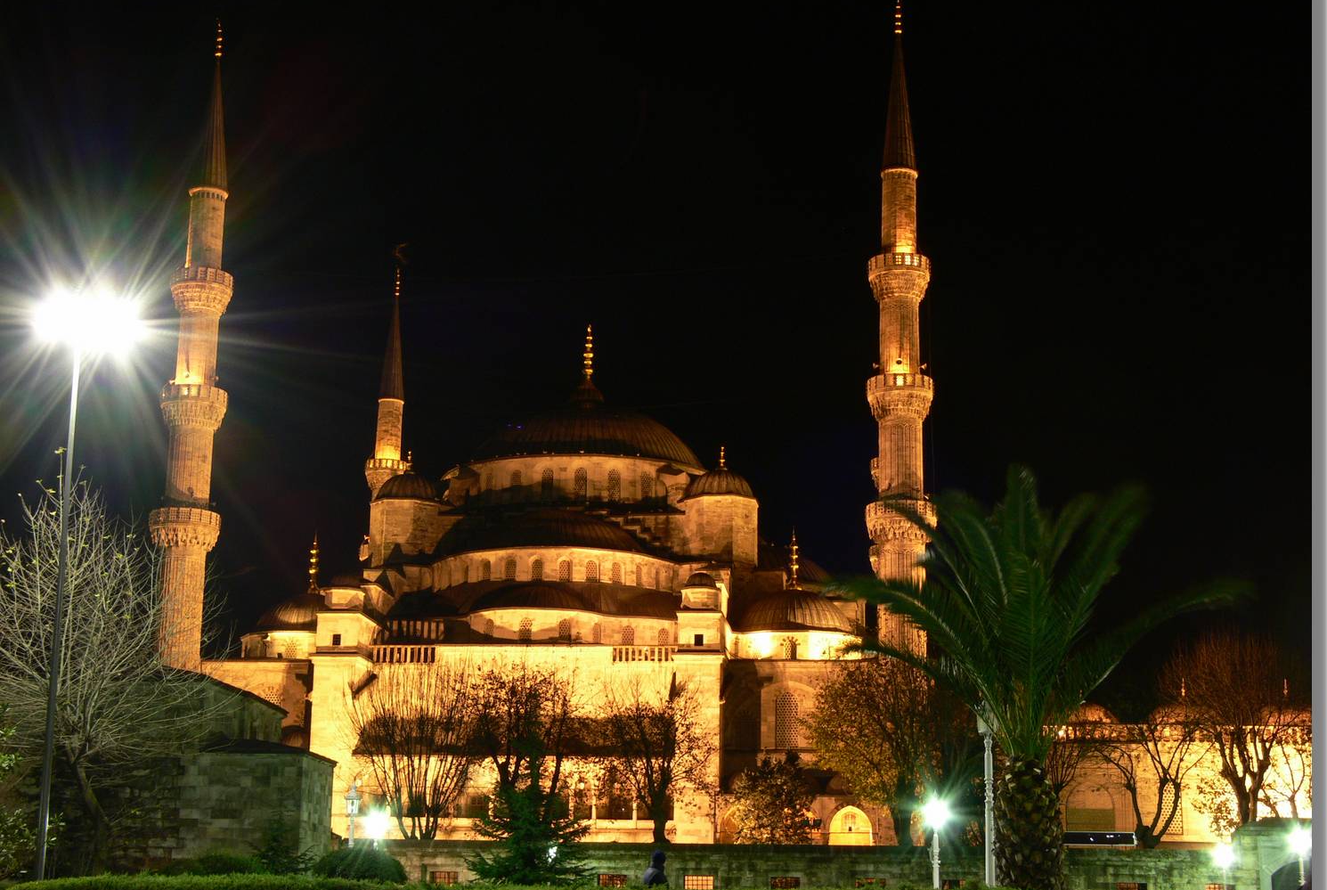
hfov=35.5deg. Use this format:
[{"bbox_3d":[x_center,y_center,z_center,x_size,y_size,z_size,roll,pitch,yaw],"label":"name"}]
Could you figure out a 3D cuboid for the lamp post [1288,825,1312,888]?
[{"bbox_3d":[21.180,14.640,68.567,0.450,4.105,0.450,1,-14,0],"label":"lamp post"}]

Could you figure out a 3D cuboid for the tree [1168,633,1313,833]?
[{"bbox_3d":[30.977,16.711,111.367,7.900,13.400,7.900,1,-14,0],"label":"tree"}]

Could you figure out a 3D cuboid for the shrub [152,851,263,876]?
[{"bbox_3d":[-9.066,8.820,41.054,2.200,1.500,1.900,1,-14,0],"label":"shrub"}]

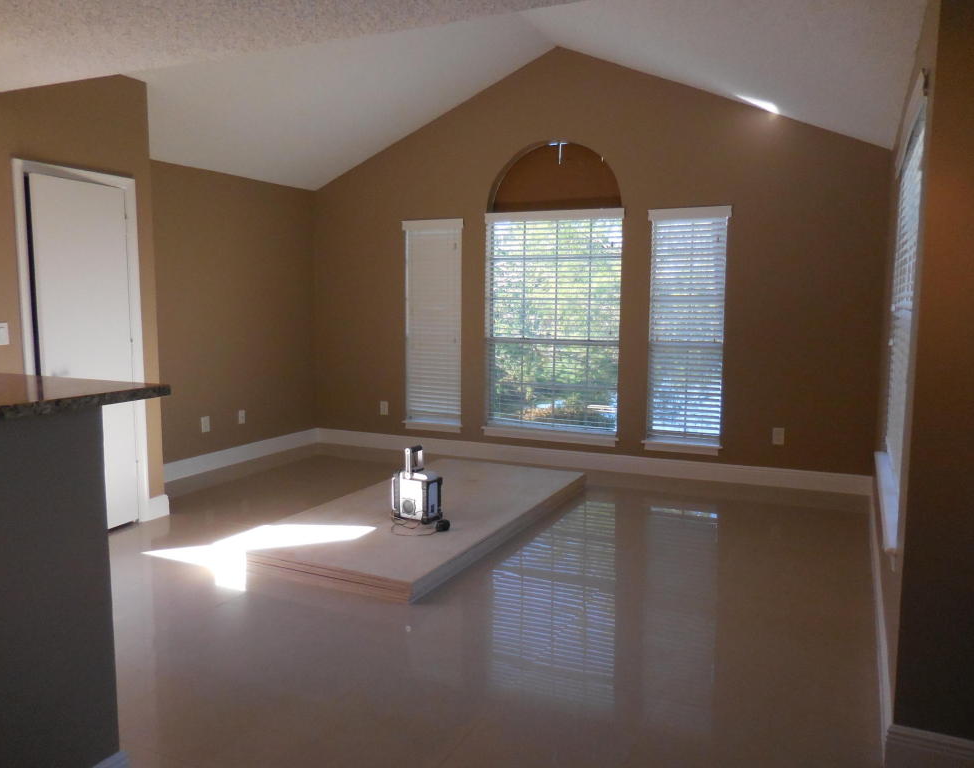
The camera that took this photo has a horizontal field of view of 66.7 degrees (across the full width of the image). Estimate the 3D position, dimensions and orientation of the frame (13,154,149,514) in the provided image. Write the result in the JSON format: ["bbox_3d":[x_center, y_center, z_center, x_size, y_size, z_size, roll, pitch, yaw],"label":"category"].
[{"bbox_3d":[-2.309,-0.153,4.242,0.120,2.091,0.724,3,6,27],"label":"frame"}]

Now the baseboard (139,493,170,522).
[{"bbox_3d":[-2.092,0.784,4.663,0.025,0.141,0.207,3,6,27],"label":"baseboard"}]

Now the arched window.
[{"bbox_3d":[0.543,-0.748,6.132,1.208,2.446,0.140,3,6,27],"label":"arched window"}]

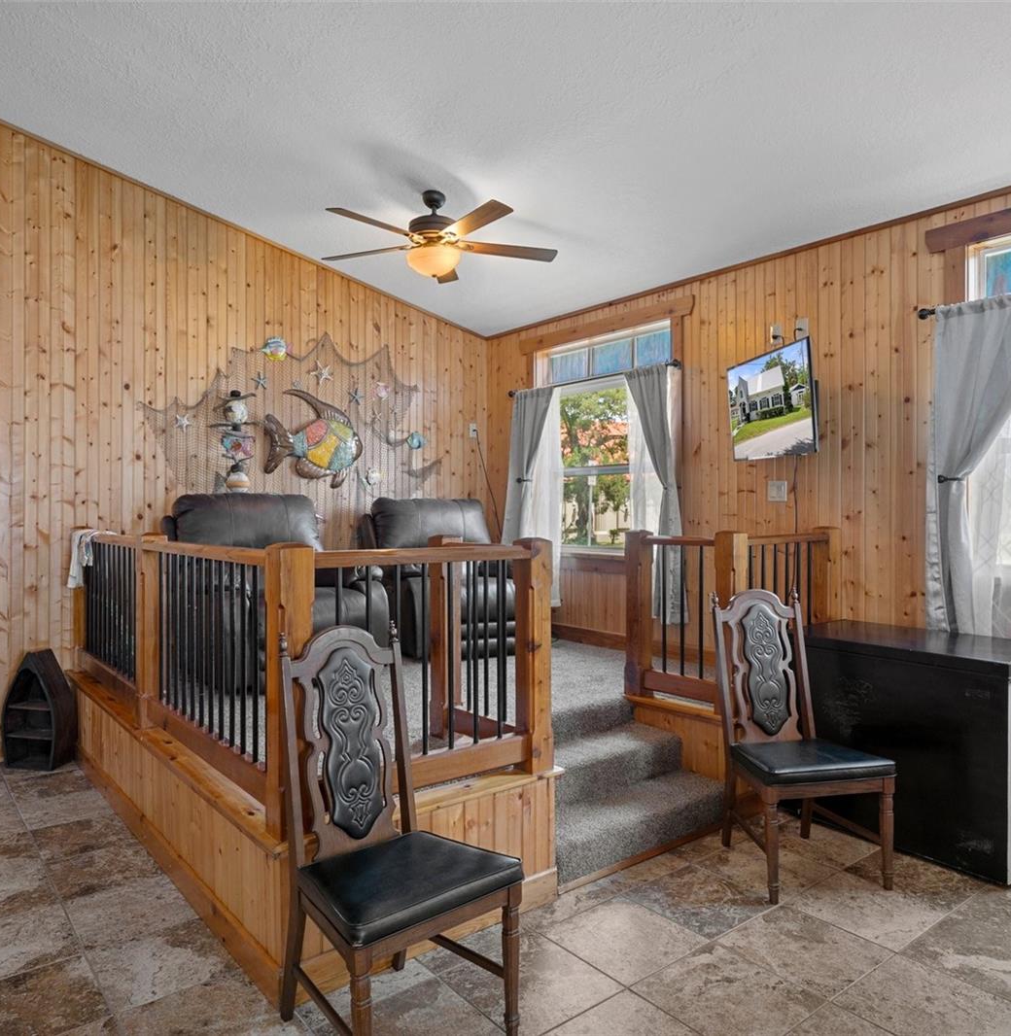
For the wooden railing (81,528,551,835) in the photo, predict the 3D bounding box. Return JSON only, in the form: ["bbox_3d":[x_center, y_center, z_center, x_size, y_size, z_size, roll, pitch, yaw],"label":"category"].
[{"bbox_3d":[-1.192,0.490,3.735,1.061,0.855,3.065,0,0,-39],"label":"wooden railing"}]

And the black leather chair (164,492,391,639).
[{"bbox_3d":[-1.362,0.399,4.682,0.982,1.032,1.032,0,0,-39],"label":"black leather chair"}]

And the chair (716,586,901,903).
[{"bbox_3d":[1.149,0.855,3.139,0.506,1.071,0.631,0,0,-13],"label":"chair"}]

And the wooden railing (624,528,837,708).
[{"bbox_3d":[1.210,0.489,4.090,1.008,0.859,0.632,0,1,-39],"label":"wooden railing"}]

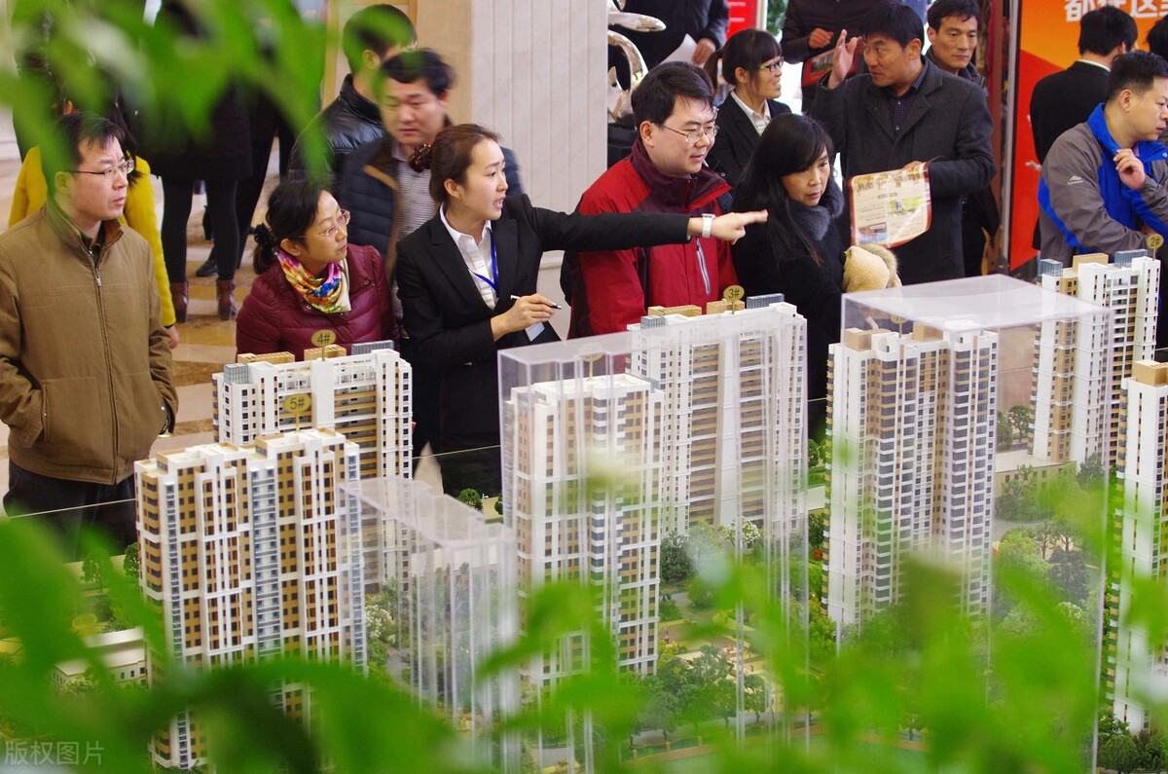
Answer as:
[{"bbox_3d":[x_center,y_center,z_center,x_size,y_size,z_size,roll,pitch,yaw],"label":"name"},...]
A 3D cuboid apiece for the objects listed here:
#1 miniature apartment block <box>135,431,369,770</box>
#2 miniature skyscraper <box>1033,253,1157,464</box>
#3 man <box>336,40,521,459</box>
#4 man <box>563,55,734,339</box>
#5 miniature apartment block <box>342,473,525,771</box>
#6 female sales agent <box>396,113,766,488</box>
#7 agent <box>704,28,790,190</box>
[{"bbox_3d":[-0.597,0.382,5.310,0.390,0.580,0.230,-8,16,-28],"label":"miniature apartment block"},{"bbox_3d":[1.271,-0.068,7.225,0.290,0.495,0.180,-8,16,-28],"label":"miniature skyscraper"},{"bbox_3d":[-0.415,-0.059,7.912,0.540,1.720,0.360,1,14,5],"label":"man"},{"bbox_3d":[0.186,0.032,7.465,0.380,1.740,0.540,14,20,43],"label":"man"},{"bbox_3d":[-0.271,0.479,4.966,0.140,0.560,0.410,-8,16,-28],"label":"miniature apartment block"},{"bbox_3d":[-0.079,0.161,7.230,0.800,1.630,0.620,-12,18,-39],"label":"female sales agent"},{"bbox_3d":[0.524,-0.348,9.349,0.460,1.610,0.310,-12,18,-39],"label":"agent"}]

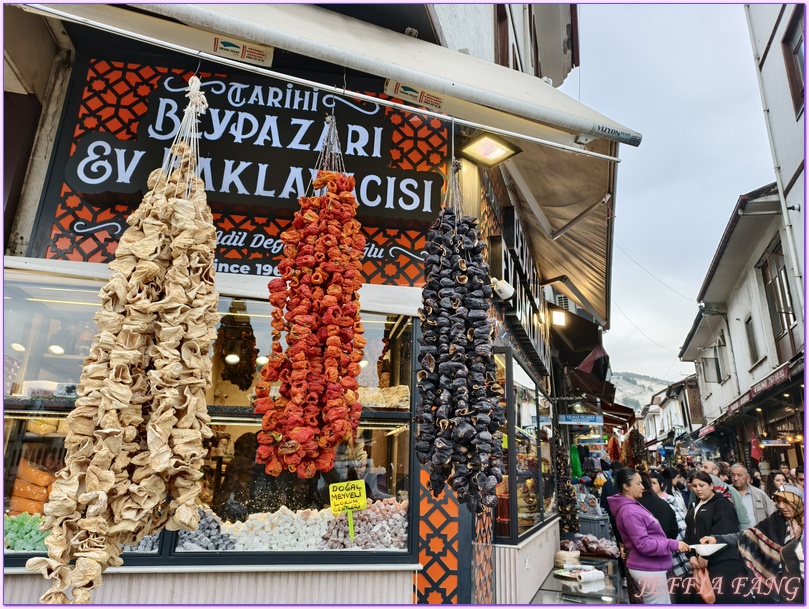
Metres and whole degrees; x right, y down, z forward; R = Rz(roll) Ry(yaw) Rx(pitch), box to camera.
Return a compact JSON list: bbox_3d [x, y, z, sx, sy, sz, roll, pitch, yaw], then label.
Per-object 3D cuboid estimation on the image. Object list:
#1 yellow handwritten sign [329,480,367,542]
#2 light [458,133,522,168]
[{"bbox_3d":[-0.235,0.902,2.336,0.153,0.247,0.008,-5,-15,-11],"label":"yellow handwritten sign"},{"bbox_3d":[0.453,-0.844,2.882,0.275,0.055,0.227,13,-20,-36],"label":"light"}]

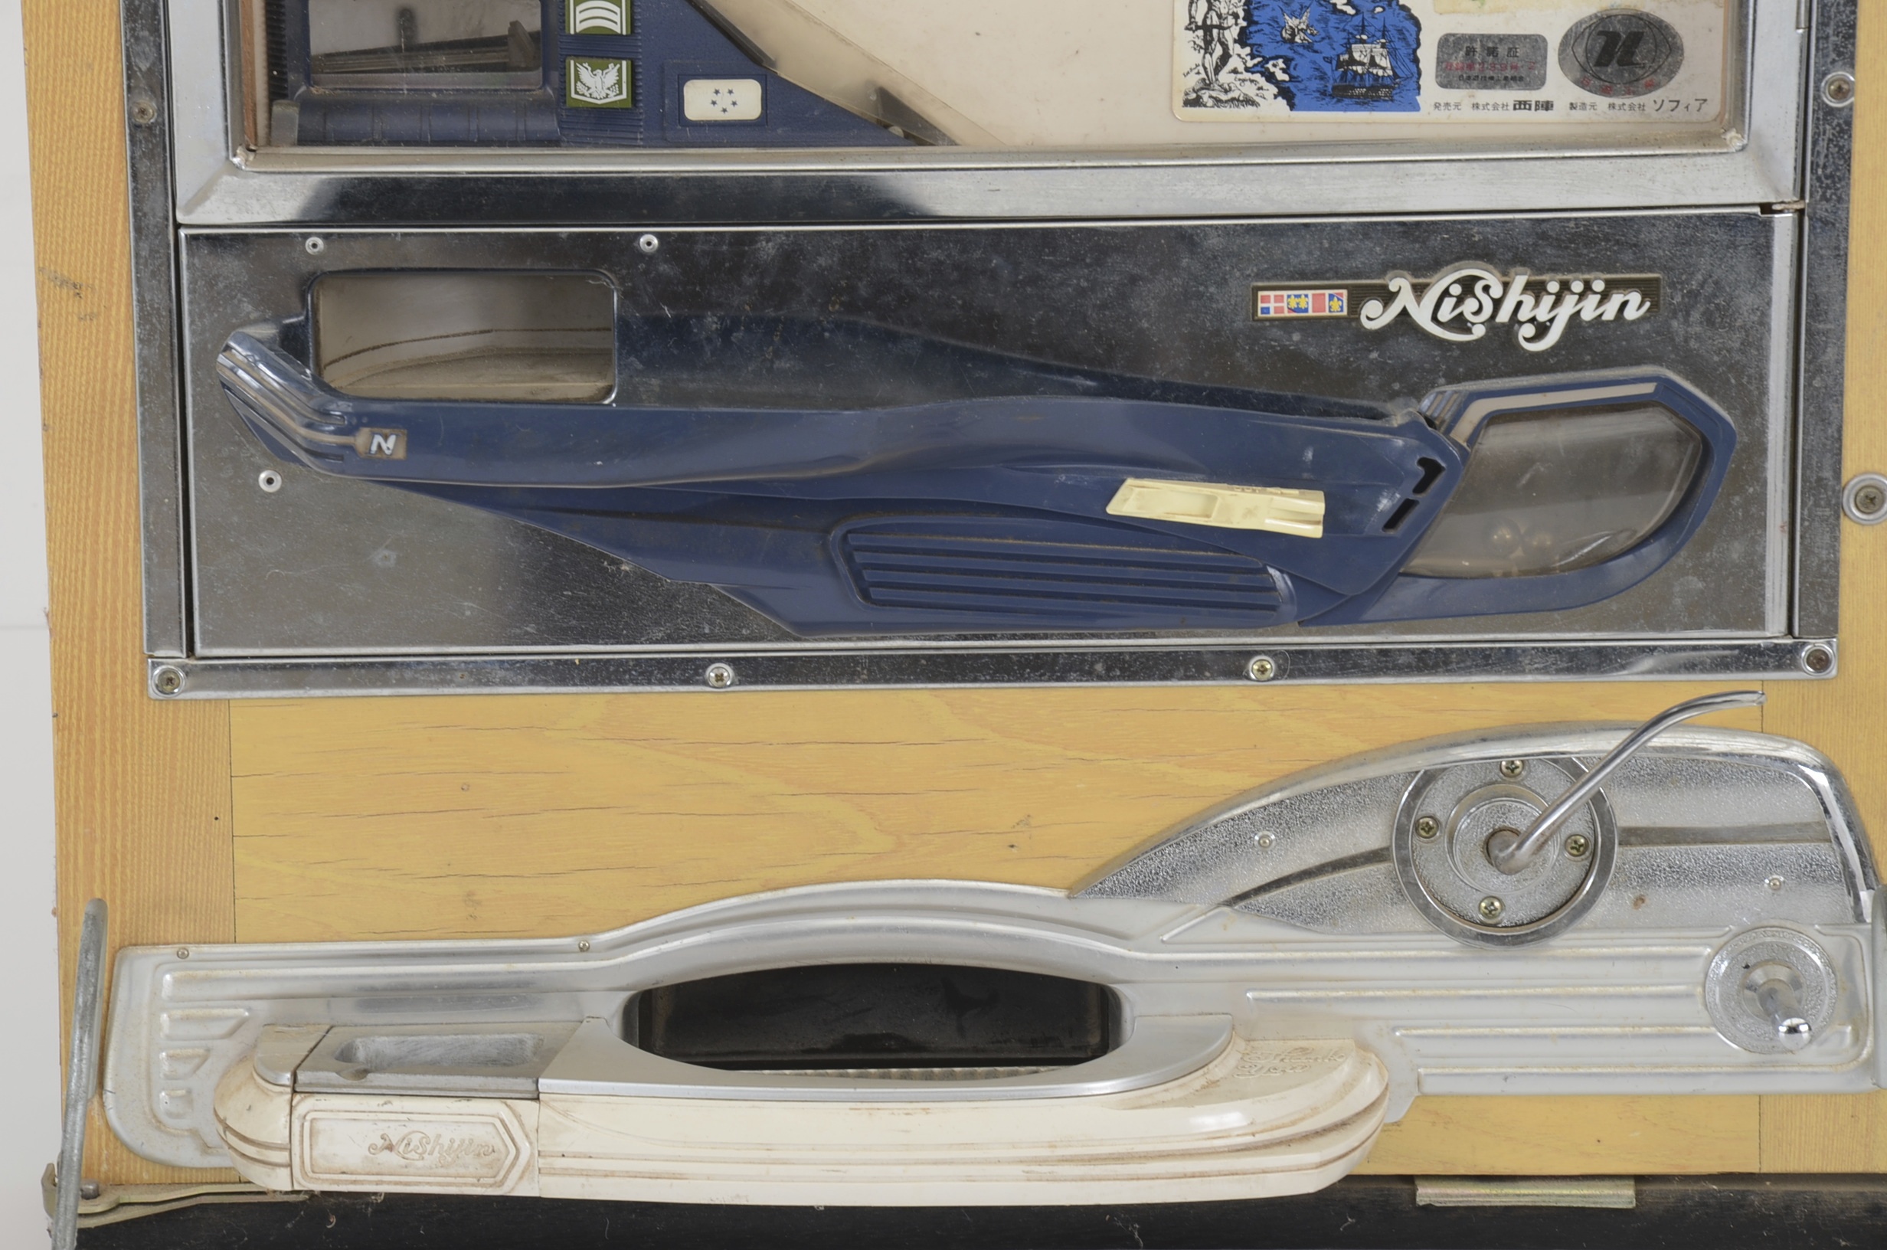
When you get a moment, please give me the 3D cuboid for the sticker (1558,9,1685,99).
[{"bbox_3d":[0.184,-0.155,2.233,0.034,0.024,0.001,-1,17,-1],"label":"sticker"}]

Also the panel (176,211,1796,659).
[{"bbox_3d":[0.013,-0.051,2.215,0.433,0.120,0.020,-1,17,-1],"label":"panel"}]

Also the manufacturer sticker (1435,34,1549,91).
[{"bbox_3d":[0.149,-0.153,2.233,0.030,0.016,0.001,-1,17,-1],"label":"manufacturer sticker"}]

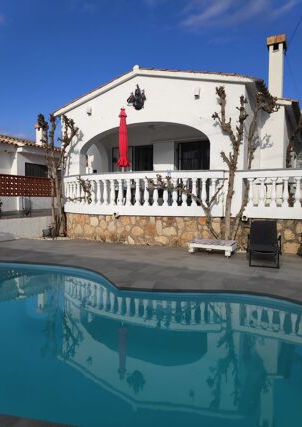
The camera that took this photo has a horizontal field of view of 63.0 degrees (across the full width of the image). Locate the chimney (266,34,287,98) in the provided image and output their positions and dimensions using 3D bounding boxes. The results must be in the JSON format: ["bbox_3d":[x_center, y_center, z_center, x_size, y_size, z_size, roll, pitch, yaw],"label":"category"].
[{"bbox_3d":[4.306,-4.877,8.411,0.570,2.101,0.540,1,3,24],"label":"chimney"}]

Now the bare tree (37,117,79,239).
[{"bbox_3d":[-2.989,-1.185,7.820,1.250,3.766,1.100,0,2,0],"label":"bare tree"}]

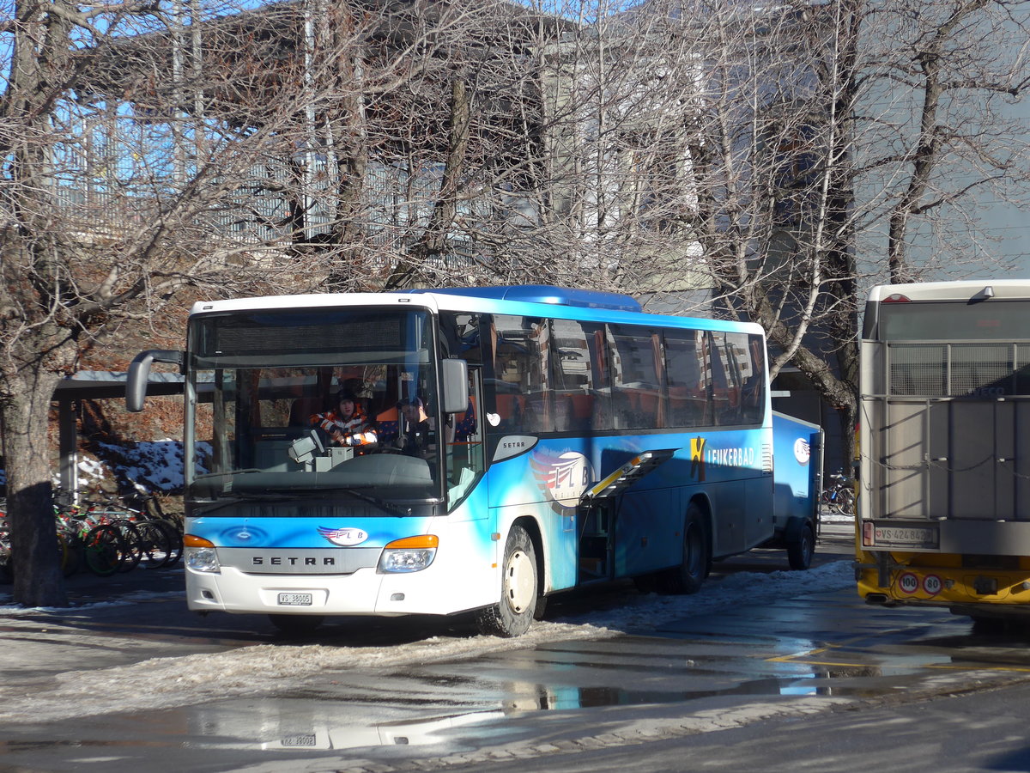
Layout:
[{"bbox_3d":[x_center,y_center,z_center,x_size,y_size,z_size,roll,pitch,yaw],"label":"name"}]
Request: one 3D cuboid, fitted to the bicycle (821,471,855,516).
[{"bbox_3d":[7.172,2.437,58.500,1.720,1.060,0.580,0,-1,0],"label":"bicycle"}]

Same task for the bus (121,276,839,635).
[{"bbox_3d":[0.123,0.759,28.834,2.680,3.450,12.300,-1,-1,21],"label":"bus"}]

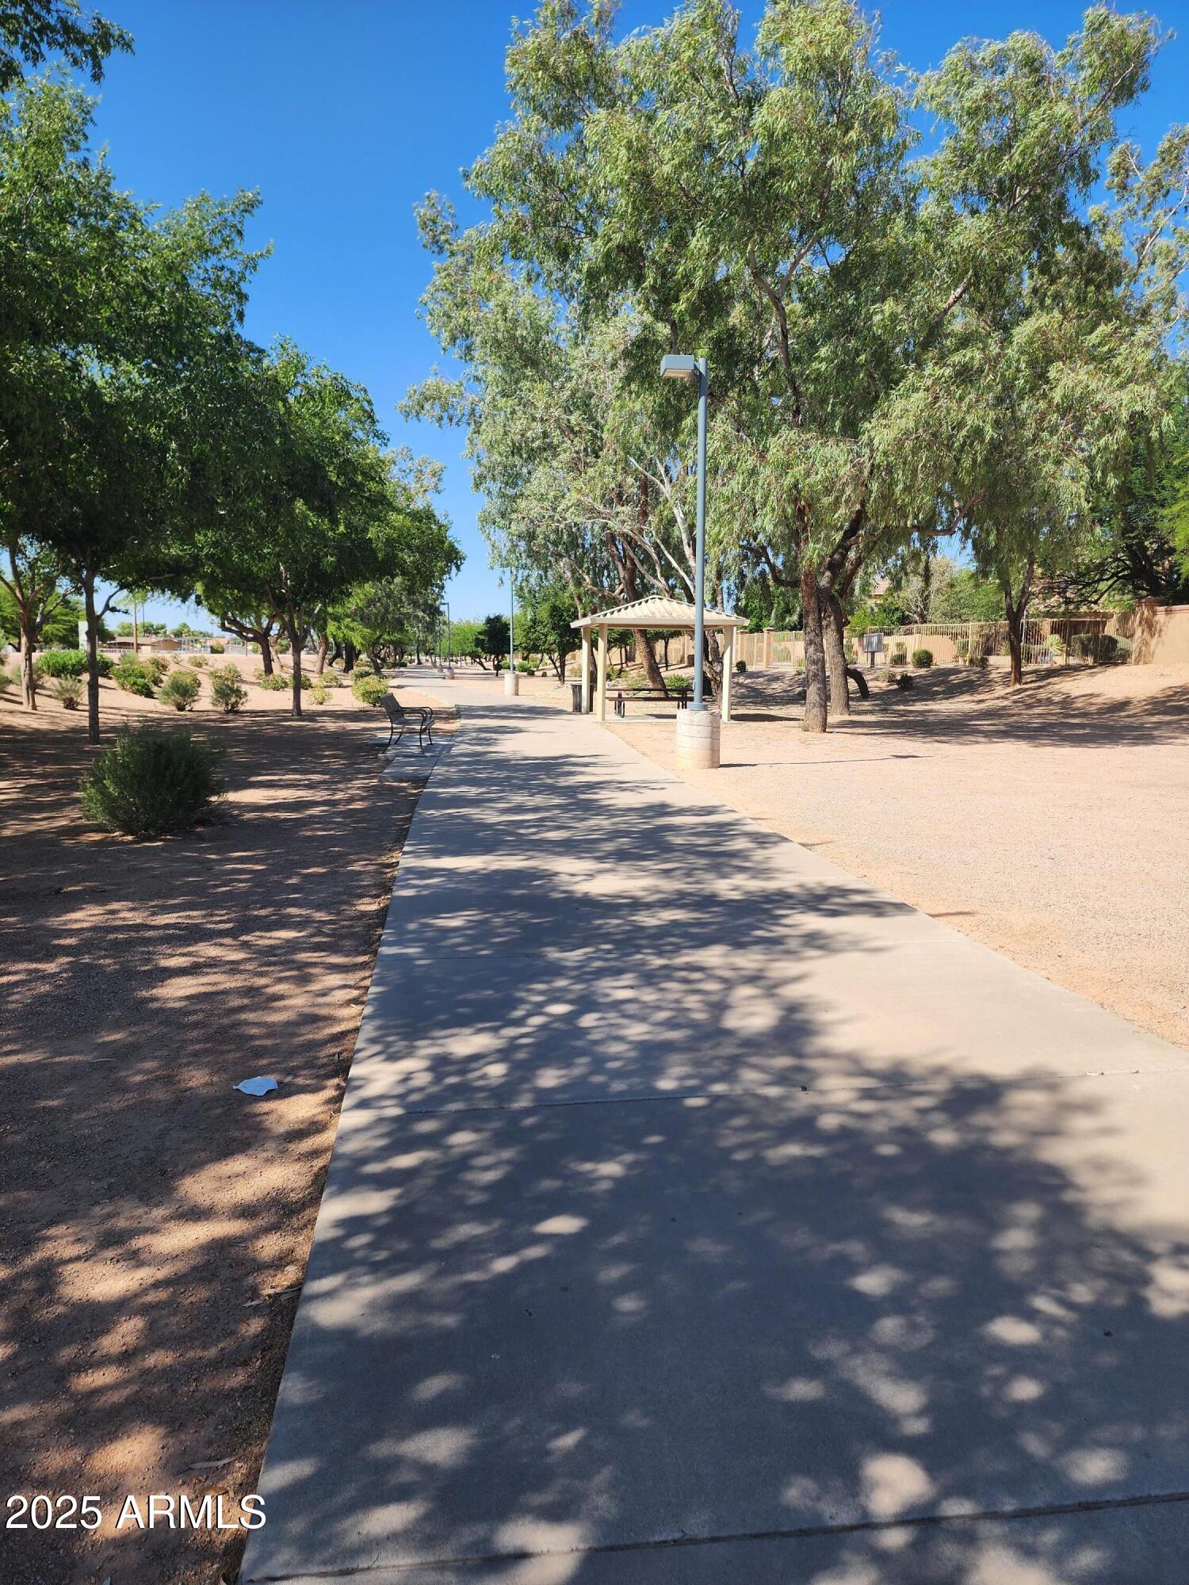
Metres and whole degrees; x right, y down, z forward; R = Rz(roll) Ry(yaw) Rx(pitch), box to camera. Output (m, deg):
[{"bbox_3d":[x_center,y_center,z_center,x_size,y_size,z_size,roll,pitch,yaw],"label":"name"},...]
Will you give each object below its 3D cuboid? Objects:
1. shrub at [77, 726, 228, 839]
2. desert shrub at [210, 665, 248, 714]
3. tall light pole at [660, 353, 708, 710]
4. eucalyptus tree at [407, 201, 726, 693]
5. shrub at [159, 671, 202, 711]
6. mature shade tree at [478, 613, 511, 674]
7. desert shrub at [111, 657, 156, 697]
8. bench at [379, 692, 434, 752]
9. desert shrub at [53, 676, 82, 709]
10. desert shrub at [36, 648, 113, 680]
[{"bbox_3d":[-3.982,-0.102,9.413,1.193,0.958,1.193,-3,8,-23],"label":"shrub"},{"bbox_3d":[-10.010,-2.815,28.776,1.024,1.297,1.024,-3,8,-19],"label":"desert shrub"},{"bbox_3d":[1.198,-3.451,14.171,0.614,4.696,0.360,-1,7,-5],"label":"tall light pole"},{"bbox_3d":[-0.948,-11.513,35.831,10.869,15.777,10.200,0,7,0],"label":"eucalyptus tree"},{"bbox_3d":[-11.600,-2.831,29.378,1.172,1.135,1.172,-3,8,-21],"label":"shrub"},{"bbox_3d":[-7.291,-10.662,76.263,2.439,4.529,2.439,-1,7,-5],"label":"mature shade tree"},{"bbox_3d":[-14.386,-3.567,32.813,1.376,1.228,1.376,-3,8,-23],"label":"desert shrub"},{"bbox_3d":[-3.079,-1.152,17.331,0.680,0.880,1.600,-1,7,-5],"label":"bench"},{"bbox_3d":[-14.730,-2.789,29.384,0.789,0.912,0.789,-4,8,-26],"label":"desert shrub"},{"bbox_3d":[-17.948,-4.408,36.234,2.524,1.057,2.019,-4,8,-26],"label":"desert shrub"}]

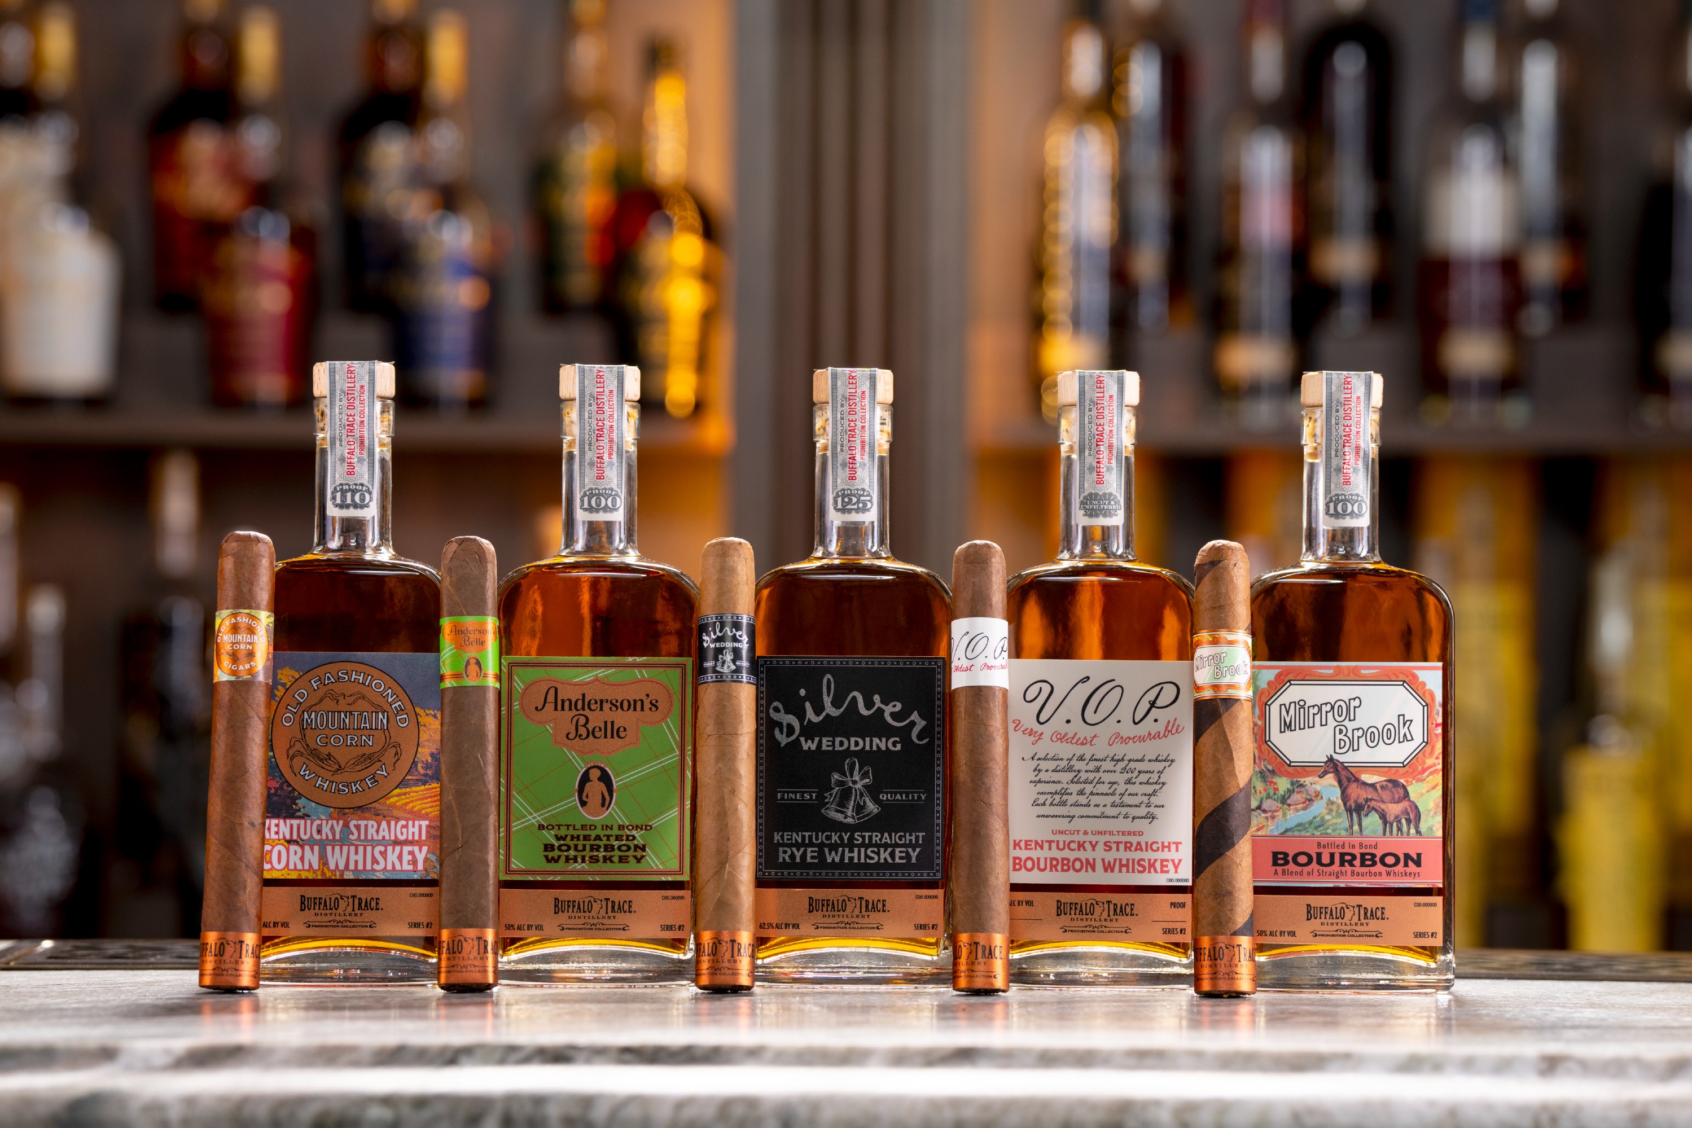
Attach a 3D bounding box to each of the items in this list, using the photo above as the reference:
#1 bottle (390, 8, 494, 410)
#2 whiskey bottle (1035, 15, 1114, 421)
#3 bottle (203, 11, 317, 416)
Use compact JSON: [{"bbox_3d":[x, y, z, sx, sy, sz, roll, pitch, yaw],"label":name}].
[{"bbox_3d":[-0.304,-0.269,3.470,0.082,0.304,0.082,0,0,-2],"label":"bottle"},{"bbox_3d":[0.177,-0.267,3.470,0.070,0.317,0.070,0,0,-2],"label":"whiskey bottle"},{"bbox_3d":[-0.445,-0.271,3.470,0.083,0.306,0.083,0,0,-2],"label":"bottle"}]

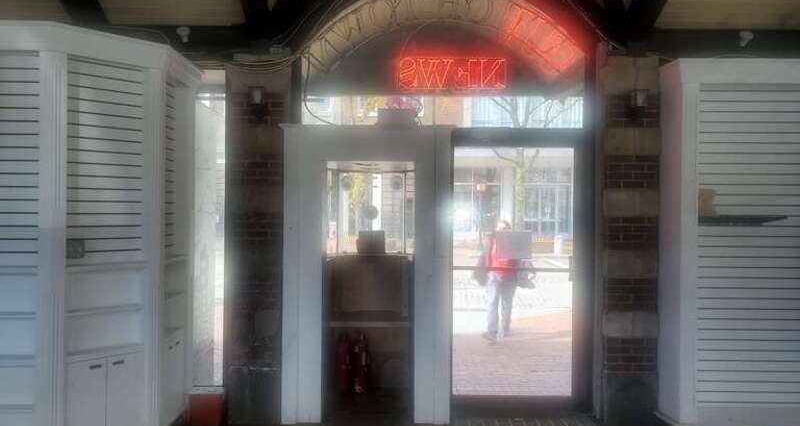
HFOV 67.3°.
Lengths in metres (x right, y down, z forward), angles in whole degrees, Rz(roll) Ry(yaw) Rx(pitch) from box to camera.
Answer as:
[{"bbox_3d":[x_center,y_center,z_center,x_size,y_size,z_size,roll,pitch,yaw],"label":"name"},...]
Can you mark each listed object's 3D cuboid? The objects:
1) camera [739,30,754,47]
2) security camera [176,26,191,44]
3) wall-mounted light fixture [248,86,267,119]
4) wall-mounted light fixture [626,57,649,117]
[{"bbox_3d":[2.624,-1.321,4.530,0.115,0.135,0.130,1,0,18],"label":"camera"},{"bbox_3d":[-1.639,-1.352,4.560,0.110,0.135,0.130,0,0,-18],"label":"security camera"},{"bbox_3d":[-1.077,-0.835,4.550,0.137,0.260,0.150,0,0,1],"label":"wall-mounted light fixture"},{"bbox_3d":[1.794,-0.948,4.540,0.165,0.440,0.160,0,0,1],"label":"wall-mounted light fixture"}]

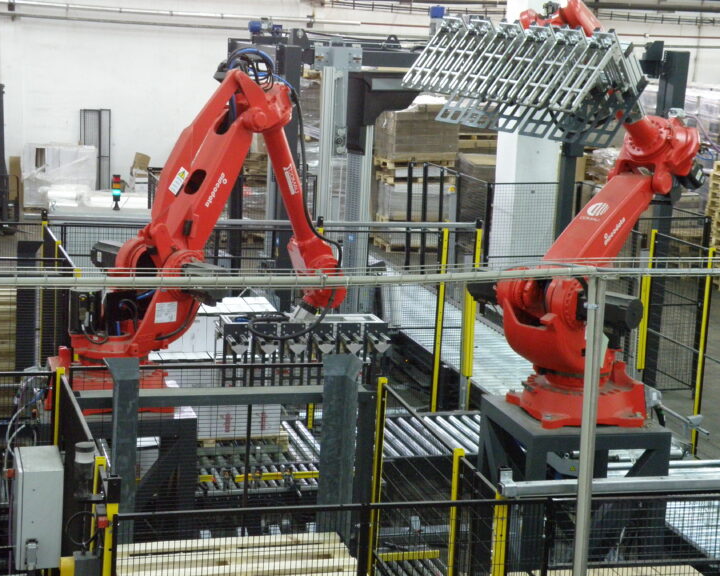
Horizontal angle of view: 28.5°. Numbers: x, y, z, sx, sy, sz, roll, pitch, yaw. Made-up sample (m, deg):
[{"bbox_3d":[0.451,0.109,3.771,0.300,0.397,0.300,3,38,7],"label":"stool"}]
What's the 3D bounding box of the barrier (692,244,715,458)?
[{"bbox_3d":[3.289,0.601,13.629,0.060,1.980,0.060,0,10,-17],"label":"barrier"}]

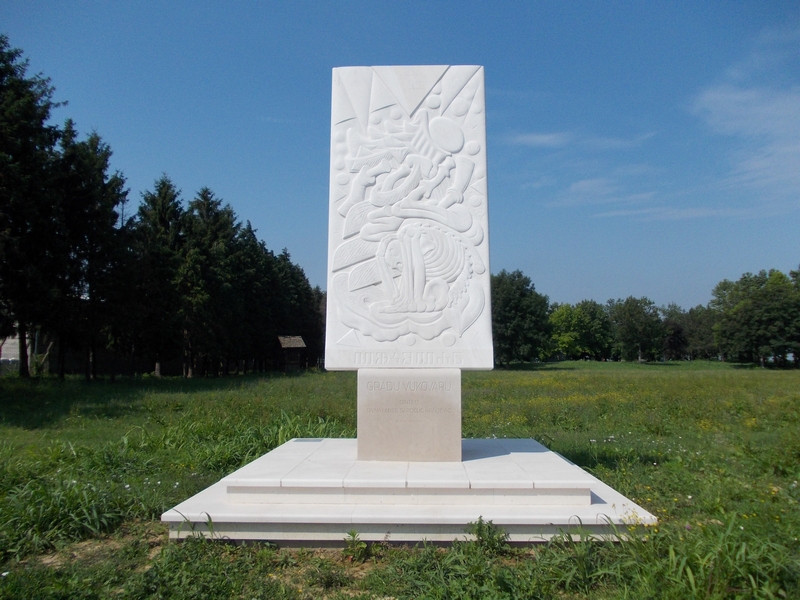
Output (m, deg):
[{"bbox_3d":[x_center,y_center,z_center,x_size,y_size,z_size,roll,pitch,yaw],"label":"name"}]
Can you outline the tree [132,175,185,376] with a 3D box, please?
[{"bbox_3d":[-20.492,-2.140,54.164,4.640,17.140,4.640,2,-6,-21],"label":"tree"}]

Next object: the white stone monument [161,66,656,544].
[{"bbox_3d":[0.113,-0.205,8.059,4.330,5.200,4.370,0,-6,2],"label":"white stone monument"}]

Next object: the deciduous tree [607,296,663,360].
[{"bbox_3d":[42.968,5.323,117.416,10.580,11.980,10.580,-2,-6,20],"label":"deciduous tree"}]

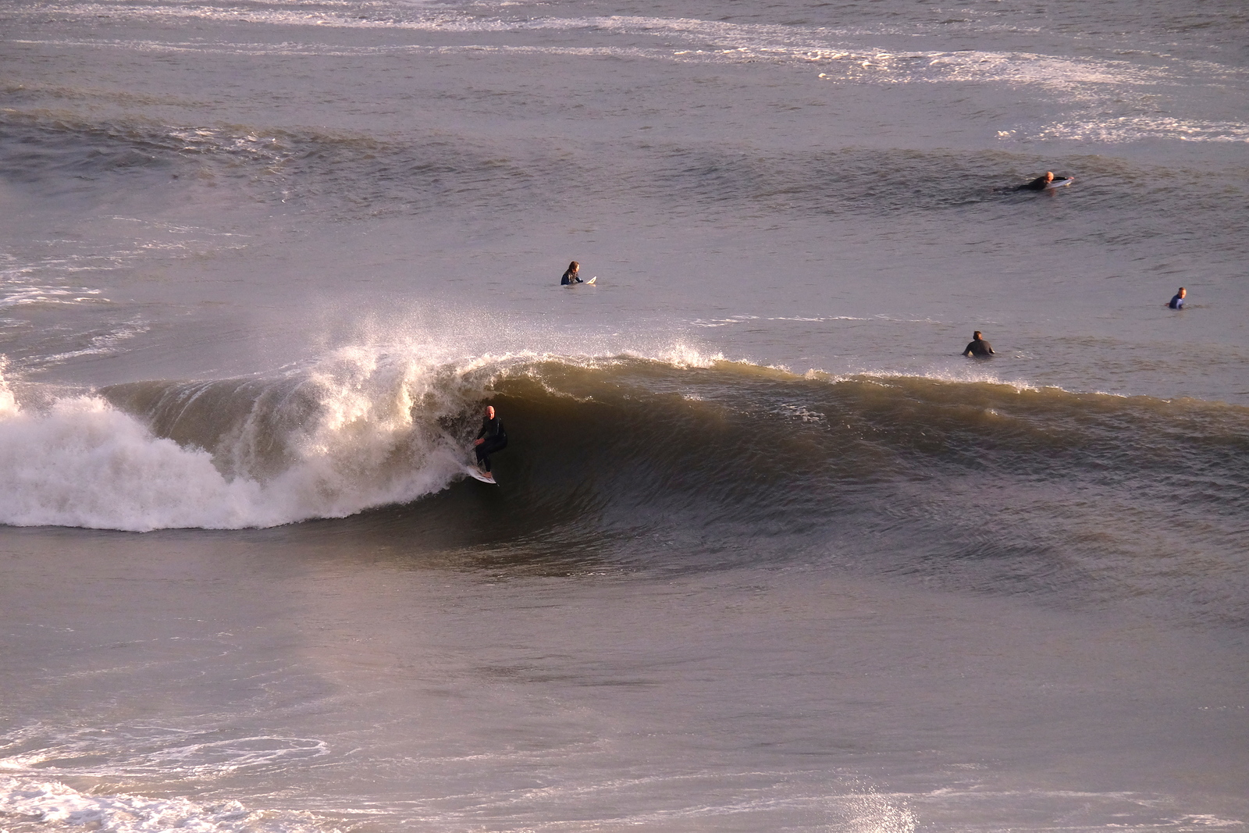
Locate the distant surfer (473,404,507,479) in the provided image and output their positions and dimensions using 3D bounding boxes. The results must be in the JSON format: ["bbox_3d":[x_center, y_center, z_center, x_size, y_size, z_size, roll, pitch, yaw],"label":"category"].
[{"bbox_3d":[-2.354,0.436,210.000,0.550,1.230,0.640,5,8,41],"label":"distant surfer"}]

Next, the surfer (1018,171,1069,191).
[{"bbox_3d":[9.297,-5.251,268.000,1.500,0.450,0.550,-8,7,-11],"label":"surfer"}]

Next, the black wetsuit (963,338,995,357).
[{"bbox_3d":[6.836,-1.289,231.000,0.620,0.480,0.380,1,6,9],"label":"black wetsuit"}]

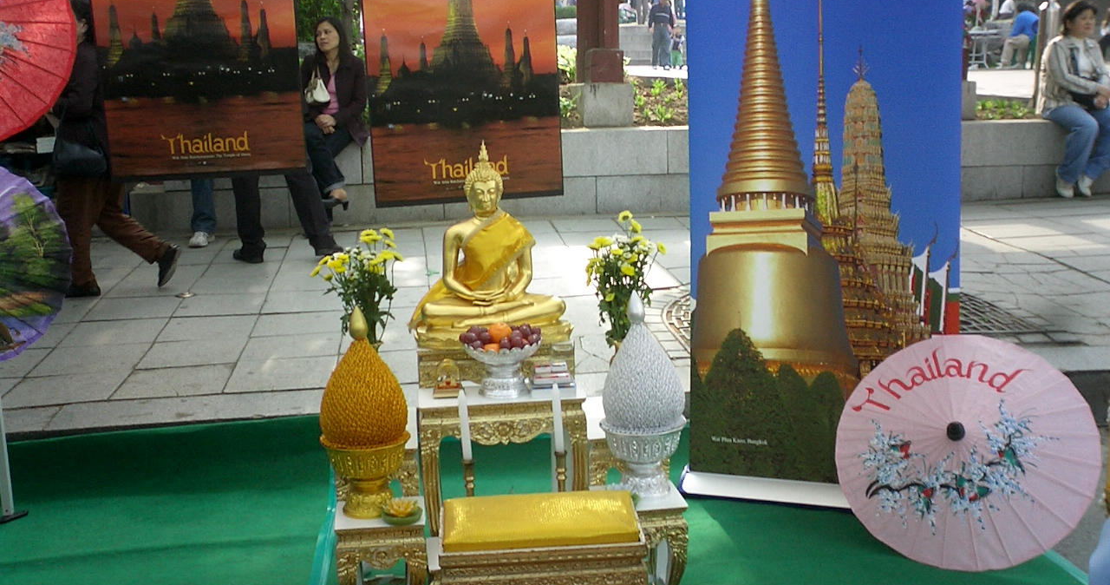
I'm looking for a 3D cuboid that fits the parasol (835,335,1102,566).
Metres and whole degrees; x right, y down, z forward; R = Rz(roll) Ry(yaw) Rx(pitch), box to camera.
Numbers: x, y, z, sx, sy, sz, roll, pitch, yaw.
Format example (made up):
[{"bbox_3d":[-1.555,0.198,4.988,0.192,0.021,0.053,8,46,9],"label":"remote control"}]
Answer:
[{"bbox_3d":[1.280,0.531,3.695,0.766,0.766,0.520,-16,-34,13],"label":"parasol"}]

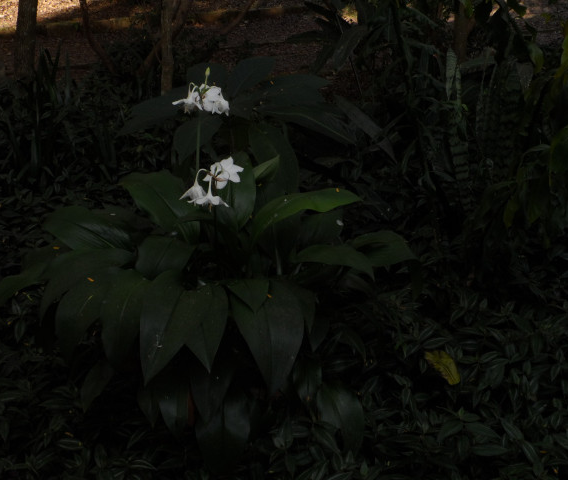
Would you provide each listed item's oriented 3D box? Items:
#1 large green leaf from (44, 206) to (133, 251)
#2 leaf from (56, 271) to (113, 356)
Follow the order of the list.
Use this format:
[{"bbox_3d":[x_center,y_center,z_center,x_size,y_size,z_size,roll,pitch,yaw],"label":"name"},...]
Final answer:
[{"bbox_3d":[-0.462,-0.028,2.720,0.193,0.069,0.116,3,20,8],"label":"large green leaf"},{"bbox_3d":[-0.409,0.149,2.360,0.100,0.155,0.130,13,22,35],"label":"leaf"}]

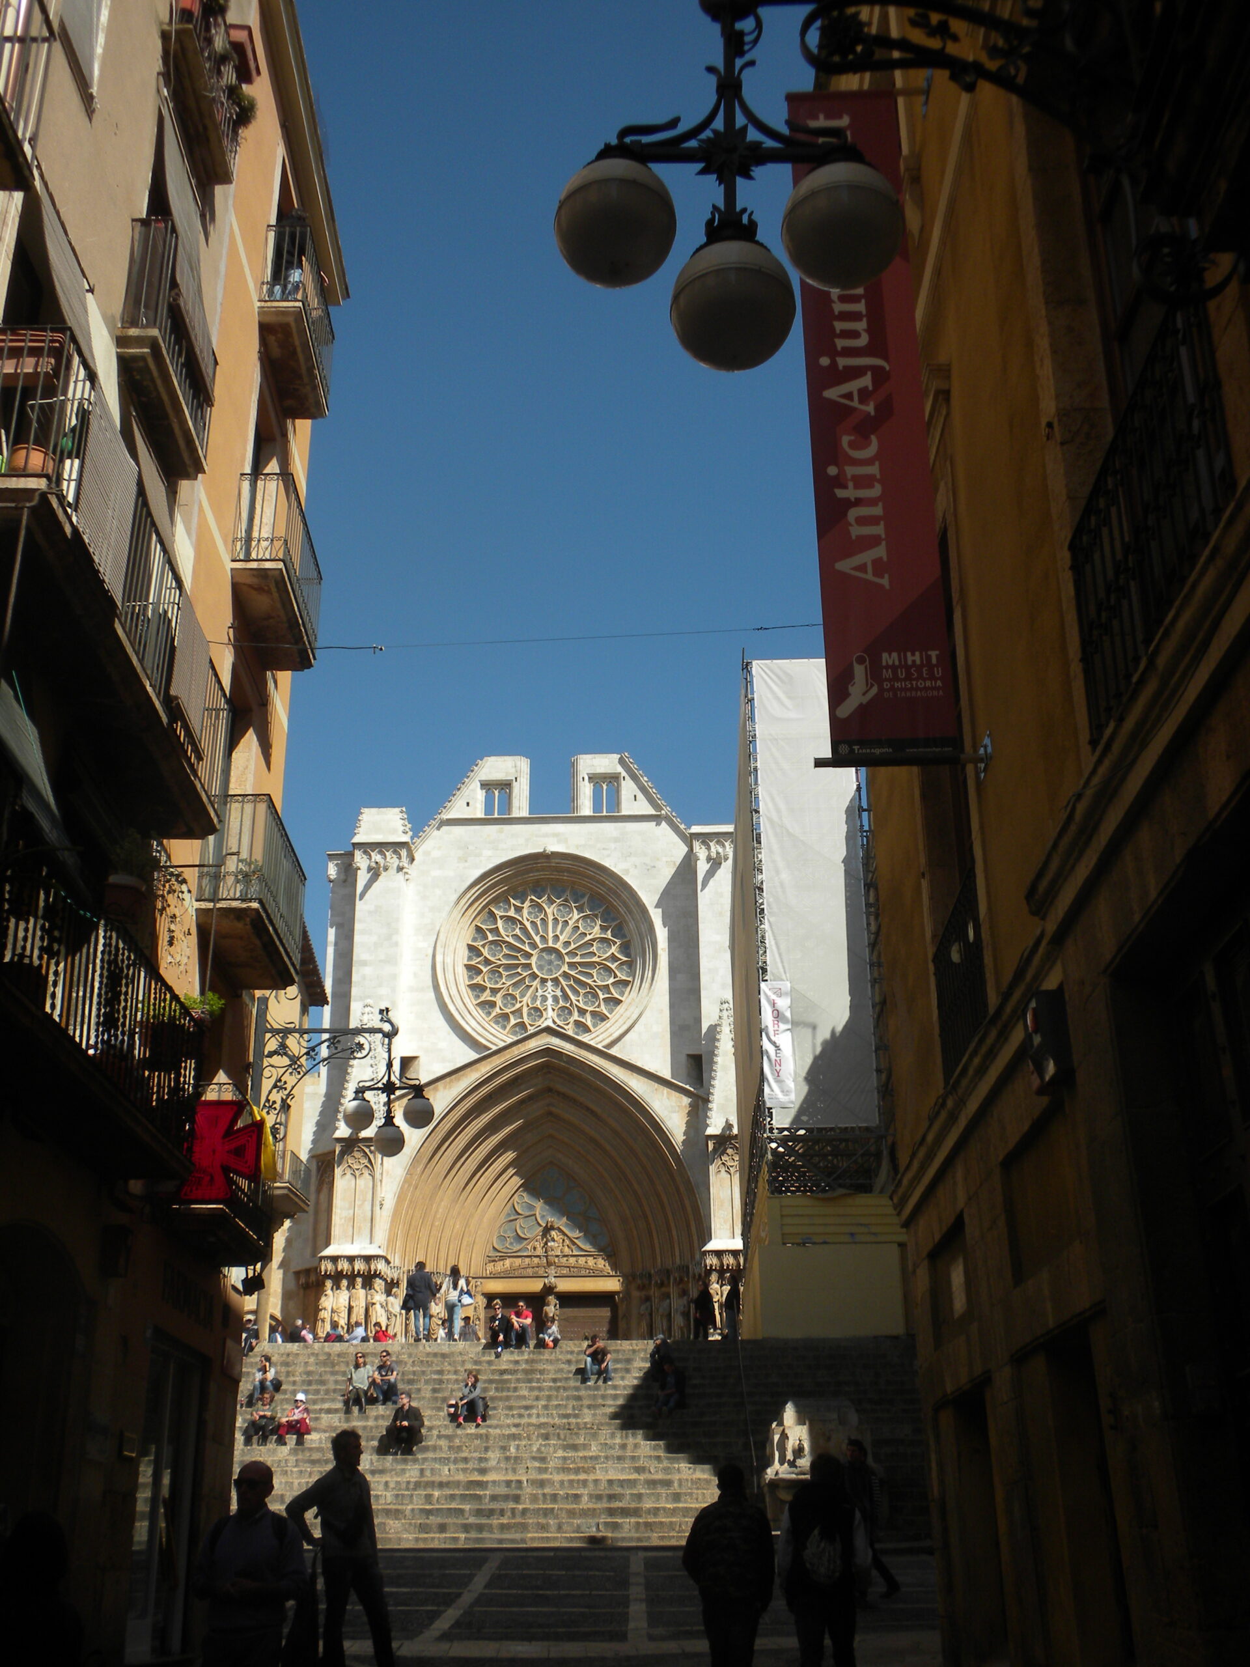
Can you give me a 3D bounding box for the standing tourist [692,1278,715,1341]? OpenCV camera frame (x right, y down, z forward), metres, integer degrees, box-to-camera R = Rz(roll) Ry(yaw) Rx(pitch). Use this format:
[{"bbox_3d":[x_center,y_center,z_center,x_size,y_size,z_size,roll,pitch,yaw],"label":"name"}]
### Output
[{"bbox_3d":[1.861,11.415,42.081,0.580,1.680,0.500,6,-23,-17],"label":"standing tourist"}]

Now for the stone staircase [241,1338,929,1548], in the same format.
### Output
[{"bbox_3d":[-0.833,10.996,33.040,16.000,4.261,11.900,-1,-22,0],"label":"stone staircase"}]

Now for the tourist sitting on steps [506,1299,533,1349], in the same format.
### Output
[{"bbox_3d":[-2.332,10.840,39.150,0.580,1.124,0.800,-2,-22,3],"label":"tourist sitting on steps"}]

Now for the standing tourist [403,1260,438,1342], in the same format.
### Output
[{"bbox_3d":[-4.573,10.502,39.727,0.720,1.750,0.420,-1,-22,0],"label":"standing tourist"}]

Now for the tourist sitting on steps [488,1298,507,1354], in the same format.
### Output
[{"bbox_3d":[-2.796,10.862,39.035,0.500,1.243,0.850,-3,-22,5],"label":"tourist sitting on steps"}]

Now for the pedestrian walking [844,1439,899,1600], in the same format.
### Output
[{"bbox_3d":[2.826,7.930,20.620,0.660,1.750,0.520,11,-25,-26],"label":"pedestrian walking"}]

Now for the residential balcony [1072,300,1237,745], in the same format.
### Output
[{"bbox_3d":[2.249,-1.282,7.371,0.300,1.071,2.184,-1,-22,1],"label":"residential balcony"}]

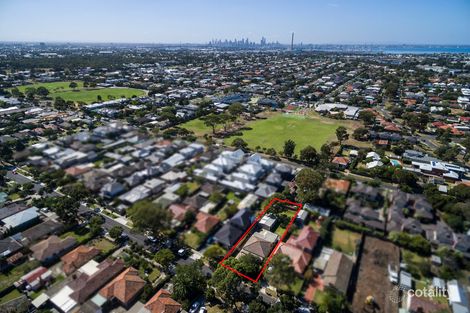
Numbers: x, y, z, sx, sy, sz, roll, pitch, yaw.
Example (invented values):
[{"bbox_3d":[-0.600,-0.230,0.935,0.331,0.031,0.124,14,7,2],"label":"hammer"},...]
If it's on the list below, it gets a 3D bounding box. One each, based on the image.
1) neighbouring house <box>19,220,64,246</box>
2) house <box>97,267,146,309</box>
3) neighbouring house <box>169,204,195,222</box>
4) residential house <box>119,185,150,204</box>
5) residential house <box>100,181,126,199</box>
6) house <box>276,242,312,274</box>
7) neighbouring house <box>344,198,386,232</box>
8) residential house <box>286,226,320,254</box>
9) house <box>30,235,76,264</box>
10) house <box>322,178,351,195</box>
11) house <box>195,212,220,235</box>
[{"bbox_3d":[-86.890,33.290,115.240,10.000,5.300,15.500,13,27,27],"label":"neighbouring house"},{"bbox_3d":[-38.150,44.210,90.240,11.300,6.000,11.300,13,27,27],"label":"house"},{"bbox_3d":[-27.420,27.270,129.610,12.800,5.500,12.200,13,27,27],"label":"neighbouring house"},{"bbox_3d":[-54.570,20.910,143.920,10.500,5.300,16.000,13,27,27],"label":"residential house"},{"bbox_3d":[-68.980,18.070,149.290,12.500,6.000,13.000,13,27,27],"label":"residential house"},{"bbox_3d":[22.290,39.210,103.180,12.300,5.500,13.000,13,27,27],"label":"house"},{"bbox_3d":[62.860,28.460,128.300,16.000,5.500,17.000,13,27,27],"label":"neighbouring house"},{"bbox_3d":[30.120,35.020,113.110,10.000,5.300,14.500,13,27,27],"label":"residential house"},{"bbox_3d":[-75.340,36.360,108.180,12.300,5.500,12.800,13,27,27],"label":"house"},{"bbox_3d":[59.840,16.930,154.520,13.000,5.500,14.500,13,27,27],"label":"house"},{"bbox_3d":[-14.560,30.700,122.010,11.200,5.500,12.300,13,27,27],"label":"house"}]

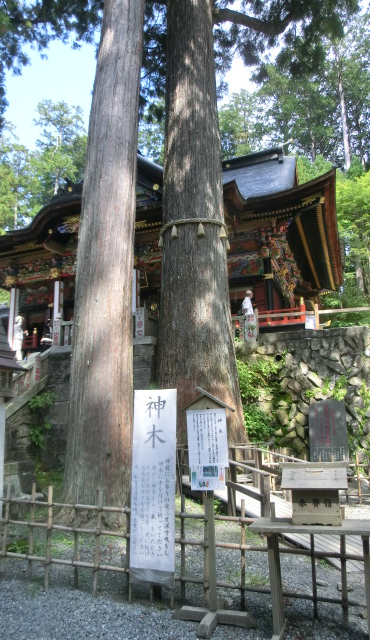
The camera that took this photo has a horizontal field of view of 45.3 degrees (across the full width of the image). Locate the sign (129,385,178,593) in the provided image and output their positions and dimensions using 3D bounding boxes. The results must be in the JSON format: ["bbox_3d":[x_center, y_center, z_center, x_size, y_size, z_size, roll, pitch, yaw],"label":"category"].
[{"bbox_3d":[-0.240,1.258,3.389,0.335,1.445,0.040,-3,-10,17],"label":"sign"}]

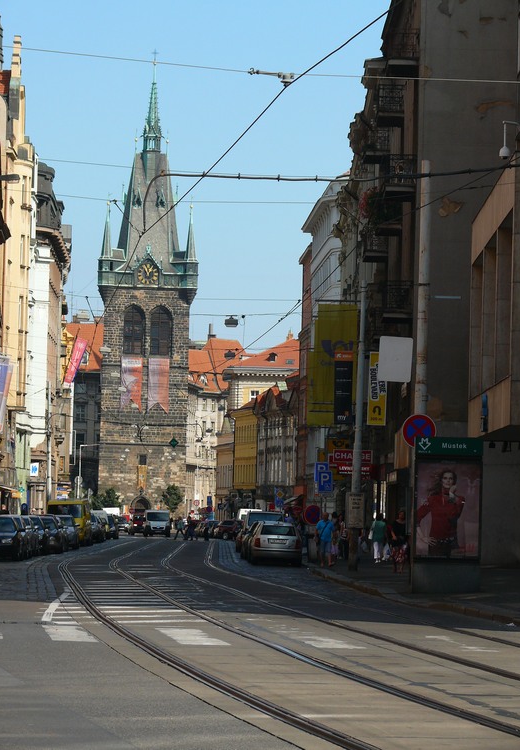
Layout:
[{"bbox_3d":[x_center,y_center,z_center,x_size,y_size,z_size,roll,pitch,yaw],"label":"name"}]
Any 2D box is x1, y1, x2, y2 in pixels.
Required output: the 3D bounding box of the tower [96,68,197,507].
[{"bbox_3d":[-15.600,-10.900,411.000,13.700,65.000,12.500,2,-3,-5],"label":"tower"}]

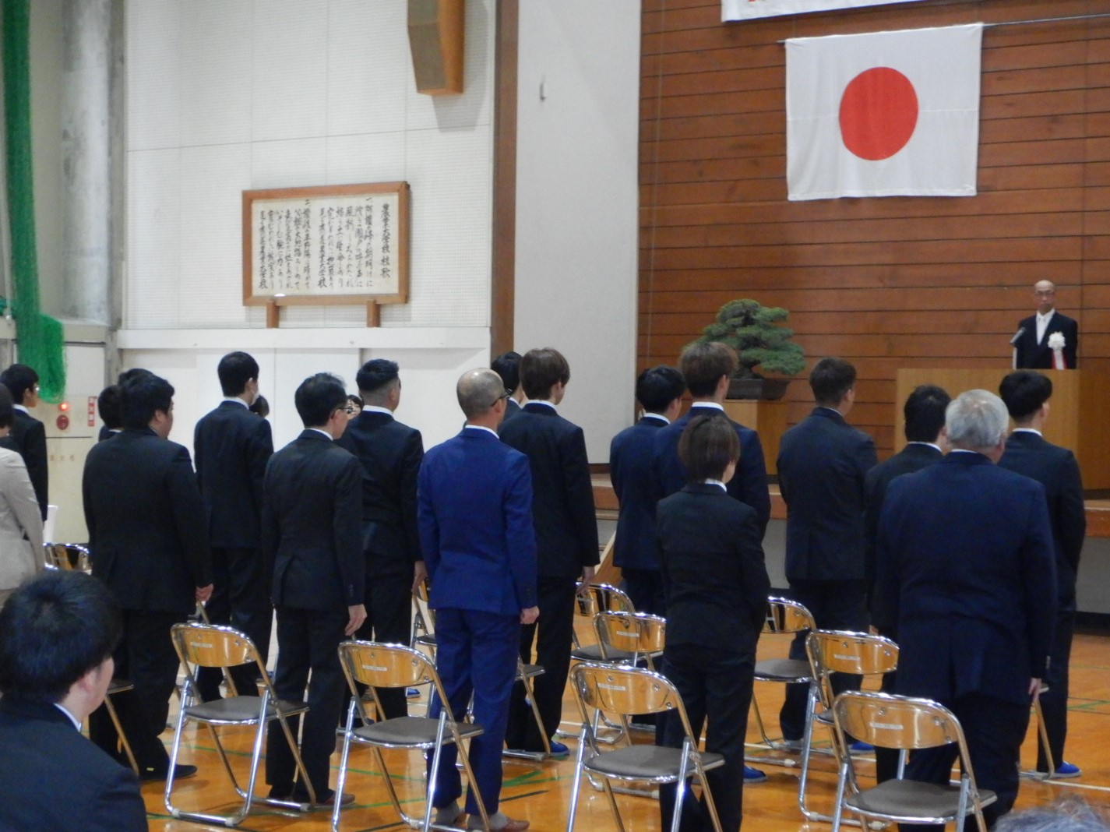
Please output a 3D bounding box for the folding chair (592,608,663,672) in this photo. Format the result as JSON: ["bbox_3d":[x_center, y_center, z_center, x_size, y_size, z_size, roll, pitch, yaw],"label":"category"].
[{"bbox_3d":[0.421,1.166,8.095,0.440,0.745,0.440,1,1,33],"label":"folding chair"}]

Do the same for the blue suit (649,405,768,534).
[{"bbox_3d":[0.673,0.726,8.527,0.550,1.540,0.310,1,1,33],"label":"blue suit"}]

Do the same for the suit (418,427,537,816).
[{"bbox_3d":[-0.295,0.778,7.384,0.500,1.470,0.310,1,1,34],"label":"suit"}]

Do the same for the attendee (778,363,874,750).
[{"bbox_3d":[1.272,0.738,9.161,0.510,1.558,0.300,1,1,34],"label":"attendee"}]

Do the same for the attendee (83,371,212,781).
[{"bbox_3d":[-1.734,0.661,8.329,0.570,1.690,0.380,1,1,33],"label":"attendee"}]

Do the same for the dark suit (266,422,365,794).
[{"bbox_3d":[-0.959,0.778,7.760,0.460,1.450,0.280,1,1,33],"label":"dark suit"}]

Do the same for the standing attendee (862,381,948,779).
[{"bbox_3d":[1.483,0.717,7.939,0.500,1.701,0.320,1,1,34],"label":"standing attendee"}]

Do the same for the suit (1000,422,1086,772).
[{"bbox_3d":[2.128,0.800,8.631,0.500,1.485,0.300,1,1,34],"label":"suit"}]

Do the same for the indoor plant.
[{"bbox_3d":[1.694,-0.578,16.823,0.900,0.870,0.740,1,1,33],"label":"indoor plant"}]

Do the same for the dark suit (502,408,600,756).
[{"bbox_3d":[-0.035,0.720,8.889,0.500,1.567,0.300,1,1,34],"label":"dark suit"}]

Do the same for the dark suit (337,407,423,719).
[{"bbox_3d":[-0.867,0.711,9.452,0.500,1.506,0.300,1,1,34],"label":"dark suit"}]

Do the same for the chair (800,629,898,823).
[{"bbox_3d":[1.229,1.185,7.575,0.440,0.745,0.440,1,1,33],"label":"chair"}]

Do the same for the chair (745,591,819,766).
[{"bbox_3d":[1.038,1.182,8.881,0.440,0.740,0.450,1,1,34],"label":"chair"}]

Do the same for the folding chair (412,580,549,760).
[{"bbox_3d":[-0.324,1.156,8.705,0.450,0.740,0.460,1,1,33],"label":"folding chair"}]

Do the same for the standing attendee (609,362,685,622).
[{"bbox_3d":[0.470,0.637,9.574,0.480,1.750,0.320,1,1,33],"label":"standing attendee"}]

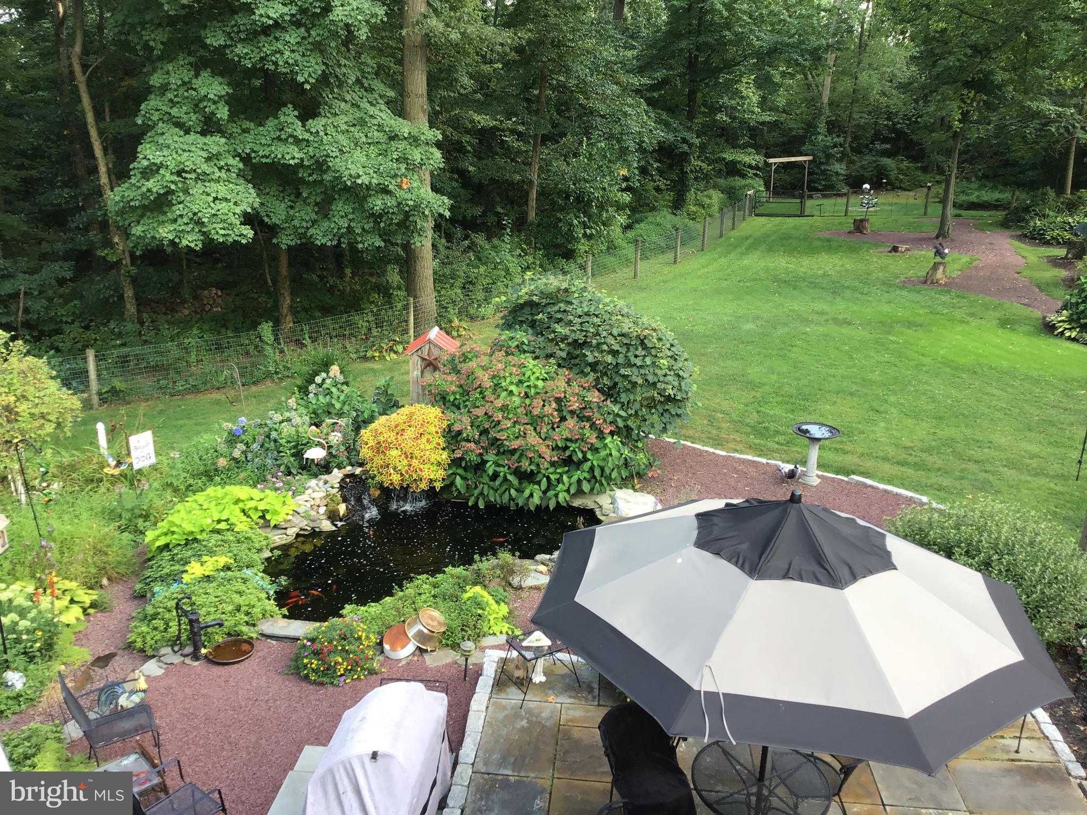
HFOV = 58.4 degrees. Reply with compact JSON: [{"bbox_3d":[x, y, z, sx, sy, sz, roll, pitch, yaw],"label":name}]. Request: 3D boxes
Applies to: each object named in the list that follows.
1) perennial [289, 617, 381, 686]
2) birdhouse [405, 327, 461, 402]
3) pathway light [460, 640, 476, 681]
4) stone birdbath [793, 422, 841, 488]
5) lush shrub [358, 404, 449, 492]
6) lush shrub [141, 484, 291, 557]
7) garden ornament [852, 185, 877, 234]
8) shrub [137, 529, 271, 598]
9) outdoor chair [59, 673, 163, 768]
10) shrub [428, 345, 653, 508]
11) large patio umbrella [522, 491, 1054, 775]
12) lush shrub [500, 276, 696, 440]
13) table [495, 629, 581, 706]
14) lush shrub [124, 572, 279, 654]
[{"bbox_3d":[-1.874,2.107,8.787,0.800,0.430,0.740,-3,19,-13],"label":"perennial"},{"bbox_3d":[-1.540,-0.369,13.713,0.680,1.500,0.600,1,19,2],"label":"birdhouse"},{"bbox_3d":[-0.661,2.198,8.434,0.130,0.385,0.130,2,19,5],"label":"pathway light"},{"bbox_3d":[3.529,0.636,12.670,0.620,0.745,0.620,7,19,16],"label":"stone birdbath"},{"bbox_3d":[-1.824,0.527,12.709,1.150,0.950,0.950,-1,19,-8],"label":"lush shrub"},{"bbox_3d":[-3.620,1.293,11.004,1.620,0.460,0.920,-6,20,-17],"label":"lush shrub"},{"bbox_3d":[13.703,-8.454,41.500,0.780,2.150,0.700,5,19,11],"label":"garden ornament"},{"bbox_3d":[-3.561,1.637,10.117,1.400,0.500,1.000,-5,20,-20],"label":"shrub"},{"bbox_3d":[-3.298,2.403,7.405,0.610,0.910,0.470,-9,21,-29],"label":"outdoor chair"},{"bbox_3d":[-0.020,0.128,12.720,2.800,1.650,2.200,0,19,0],"label":"shrub"},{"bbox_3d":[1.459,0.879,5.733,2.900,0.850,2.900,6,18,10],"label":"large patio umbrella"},{"bbox_3d":[0.820,-0.826,14.930,2.850,2.040,2.450,0,19,0],"label":"lush shrub"},{"bbox_3d":[-0.040,2.234,8.440,0.600,0.430,0.420,-11,22,-29],"label":"table"},{"bbox_3d":[-3.200,1.913,9.398,1.350,0.450,0.920,0,19,0],"label":"lush shrub"}]

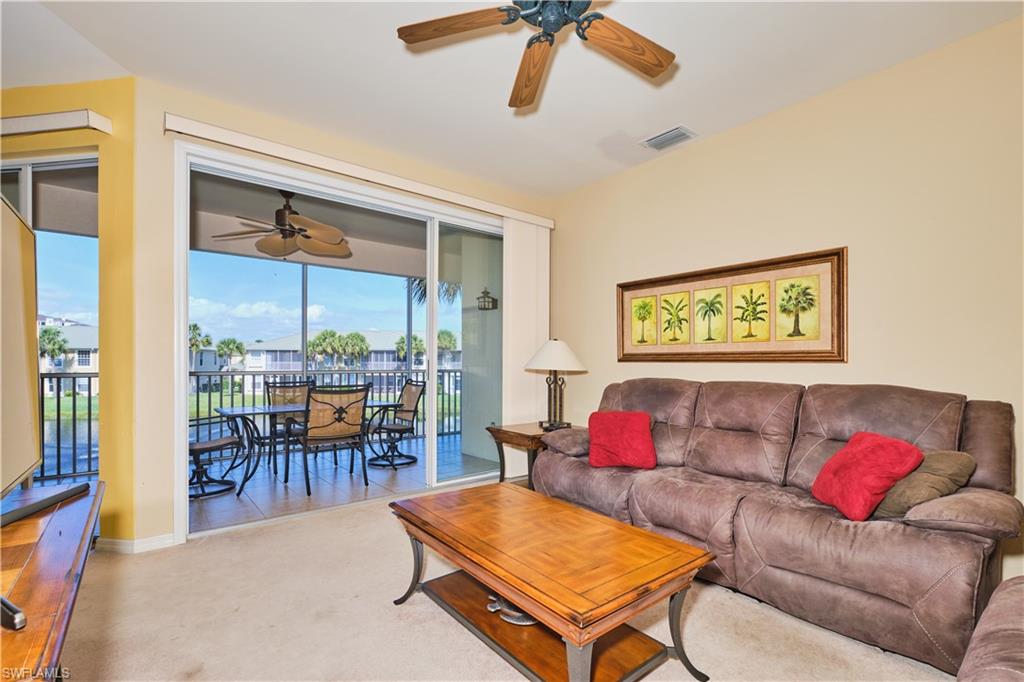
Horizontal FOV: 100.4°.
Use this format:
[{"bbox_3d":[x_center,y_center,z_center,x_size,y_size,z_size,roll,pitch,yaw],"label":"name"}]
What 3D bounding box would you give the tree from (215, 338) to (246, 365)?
[{"bbox_3d":[-33.700,3.200,51.000,3.600,6.900,3.600,1,-2,-37],"label":"tree"}]

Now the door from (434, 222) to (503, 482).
[{"bbox_3d":[-0.376,0.112,4.140,0.900,2.460,0.060,1,-2,-37],"label":"door"}]

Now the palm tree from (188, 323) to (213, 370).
[{"bbox_3d":[-40.100,2.190,54.000,3.500,9.200,3.500,1,-2,-37],"label":"palm tree"}]

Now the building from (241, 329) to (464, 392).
[{"bbox_3d":[-21.500,2.830,66.000,33.000,9.200,15.000,0,-2,-6],"label":"building"}]

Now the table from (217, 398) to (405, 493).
[{"bbox_3d":[-2.012,1.018,4.366,1.670,0.720,0.970,1,-2,-37],"label":"table"}]

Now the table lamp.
[{"bbox_3d":[0.370,0.370,3.690,0.520,0.780,0.520,0,-2,0],"label":"table lamp"}]

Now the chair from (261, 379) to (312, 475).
[{"bbox_3d":[-2.385,0.921,4.730,0.620,0.930,0.720,1,-2,-37],"label":"chair"}]

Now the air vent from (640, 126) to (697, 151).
[{"bbox_3d":[1.227,-1.591,3.343,0.210,0.030,0.355,1,-2,-40],"label":"air vent"}]

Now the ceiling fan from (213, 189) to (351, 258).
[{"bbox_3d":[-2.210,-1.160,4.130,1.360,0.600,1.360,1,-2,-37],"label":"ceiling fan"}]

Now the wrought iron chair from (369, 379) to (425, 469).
[{"bbox_3d":[-1.330,0.922,4.970,0.730,0.950,0.620,1,-2,-37],"label":"wrought iron chair"}]

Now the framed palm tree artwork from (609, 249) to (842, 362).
[{"bbox_3d":[1.500,-0.195,3.250,0.045,0.710,1.700,1,-2,-40],"label":"framed palm tree artwork"}]

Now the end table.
[{"bbox_3d":[0.235,1.055,3.760,0.700,0.580,0.600,1,-2,-40],"label":"end table"}]

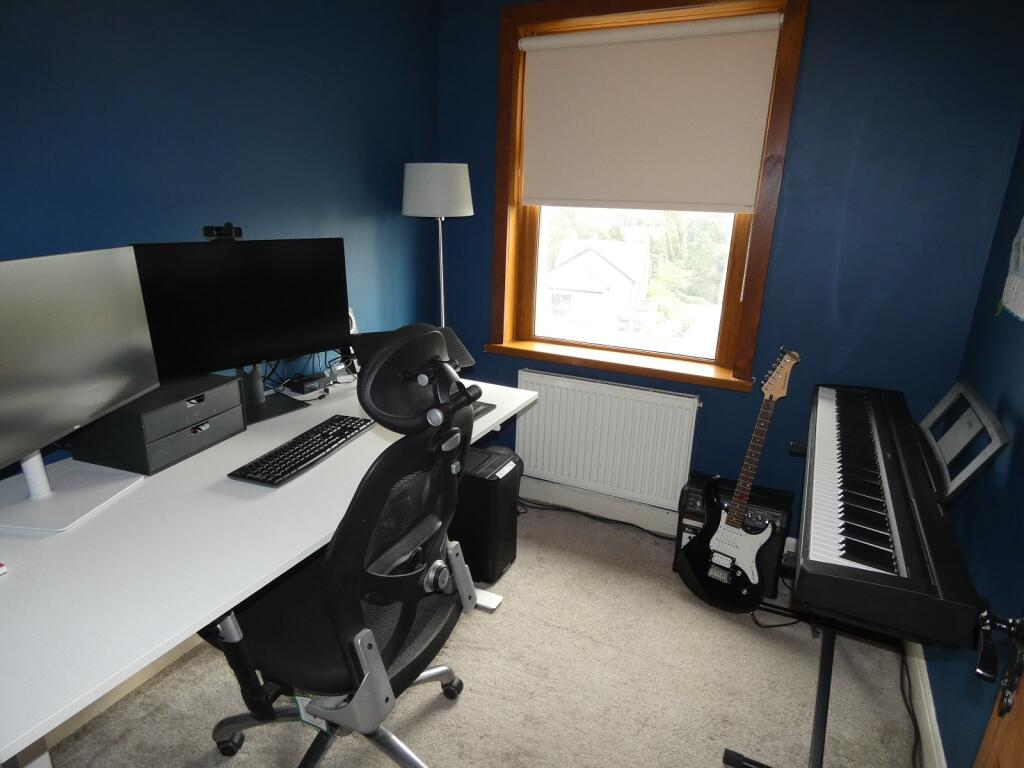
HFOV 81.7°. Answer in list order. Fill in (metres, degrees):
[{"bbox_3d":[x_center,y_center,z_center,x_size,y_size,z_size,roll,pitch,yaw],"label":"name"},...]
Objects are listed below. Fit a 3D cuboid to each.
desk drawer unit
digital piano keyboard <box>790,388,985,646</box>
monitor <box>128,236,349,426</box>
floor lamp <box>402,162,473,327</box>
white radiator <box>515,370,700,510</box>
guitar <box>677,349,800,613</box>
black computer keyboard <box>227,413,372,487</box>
[{"bbox_3d":[-0.951,0.088,1.601,0.270,0.158,0.320,7,19,17],"label":"desk drawer unit"},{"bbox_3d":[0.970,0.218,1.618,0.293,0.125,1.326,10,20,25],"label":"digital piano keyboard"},{"bbox_3d":[-0.801,-0.167,1.792,0.615,0.528,0.215,-16,25,-42],"label":"monitor"},{"bbox_3d":[-0.316,-0.122,2.593,0.290,1.580,0.290,10,20,25],"label":"floor lamp"},{"bbox_3d":[0.402,0.240,2.678,0.803,0.520,0.085,10,20,25],"label":"white radiator"},{"bbox_3d":[0.850,0.353,2.152,0.325,0.985,0.070,14,8,8],"label":"guitar"},{"bbox_3d":[-0.543,0.172,1.588,0.140,0.026,0.430,7,19,18],"label":"black computer keyboard"}]

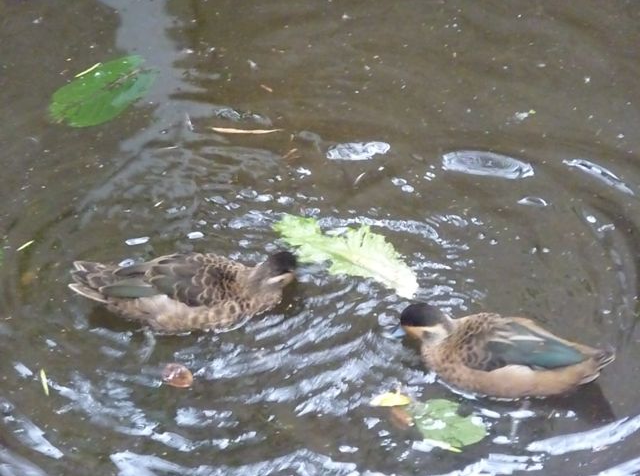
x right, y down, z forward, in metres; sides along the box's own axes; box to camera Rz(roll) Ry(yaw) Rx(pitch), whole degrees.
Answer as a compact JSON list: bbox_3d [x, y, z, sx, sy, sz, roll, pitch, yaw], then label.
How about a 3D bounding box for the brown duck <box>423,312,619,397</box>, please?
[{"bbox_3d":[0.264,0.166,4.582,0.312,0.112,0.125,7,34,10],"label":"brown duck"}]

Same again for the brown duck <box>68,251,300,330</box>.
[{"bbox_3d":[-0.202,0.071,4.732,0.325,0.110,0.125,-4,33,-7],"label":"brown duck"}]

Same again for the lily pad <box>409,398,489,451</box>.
[{"bbox_3d":[0.177,0.256,4.510,0.082,0.013,0.117,-26,41,-34],"label":"lily pad"}]

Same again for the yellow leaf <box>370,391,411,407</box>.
[{"bbox_3d":[0.098,0.223,4.494,0.055,0.014,0.026,0,41,0],"label":"yellow leaf"}]

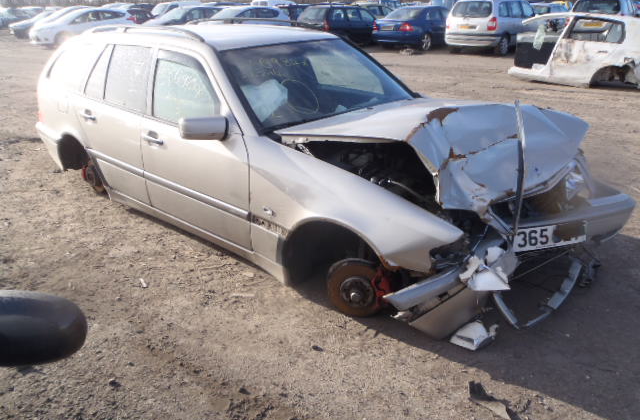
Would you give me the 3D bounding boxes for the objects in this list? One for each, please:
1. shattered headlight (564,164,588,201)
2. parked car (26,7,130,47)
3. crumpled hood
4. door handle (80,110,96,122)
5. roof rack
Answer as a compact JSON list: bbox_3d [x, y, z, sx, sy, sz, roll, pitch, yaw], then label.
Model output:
[{"bbox_3d":[1.462,-0.159,2.952,0.120,0.190,0.170,18,28,39],"label":"shattered headlight"},{"bbox_3d":[-9.713,-7.547,21.411,1.790,1.470,4.300,17,28,38],"label":"parked car"},{"bbox_3d":[0.658,-0.359,2.789,1.130,0.420,1.420,18,28,39],"label":"crumpled hood"},{"bbox_3d":[-1.699,-0.684,3.780,0.195,0.055,0.045,18,28,40],"label":"door handle"},{"bbox_3d":[-1.259,-1.213,3.532,1.560,0.090,0.050,18,28,39],"label":"roof rack"}]

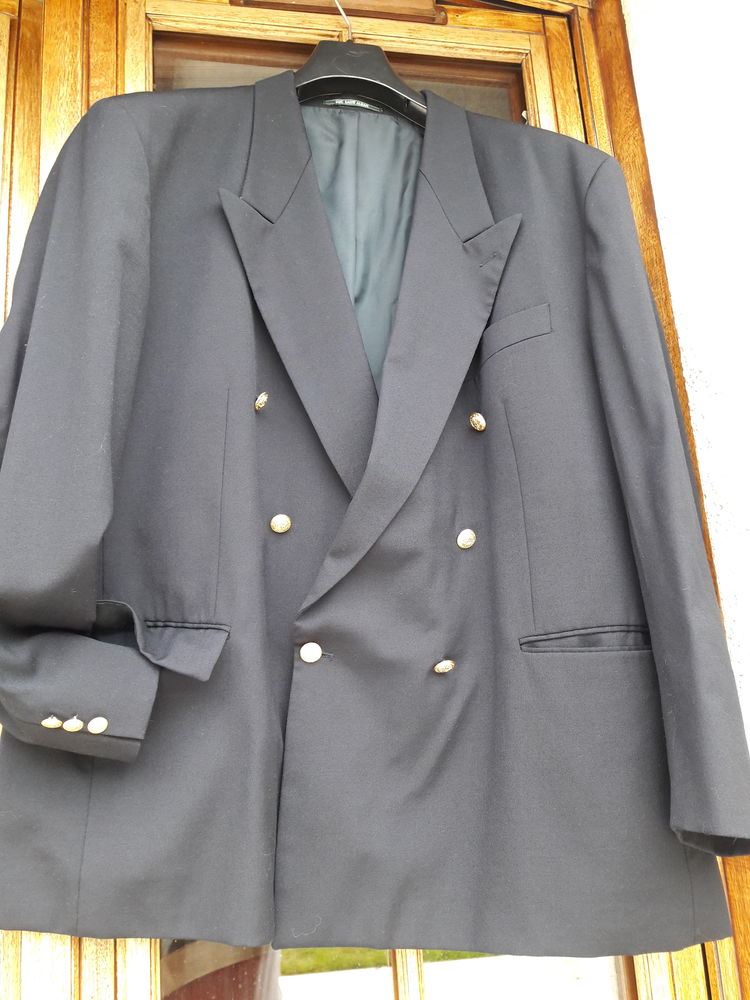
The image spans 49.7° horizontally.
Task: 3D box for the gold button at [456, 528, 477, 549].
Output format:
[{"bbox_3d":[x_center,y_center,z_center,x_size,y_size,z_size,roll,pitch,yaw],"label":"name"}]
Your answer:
[{"bbox_3d":[0.086,0.037,0.762,0.019,0.019,0.008,-1,-17,-14],"label":"gold button"}]

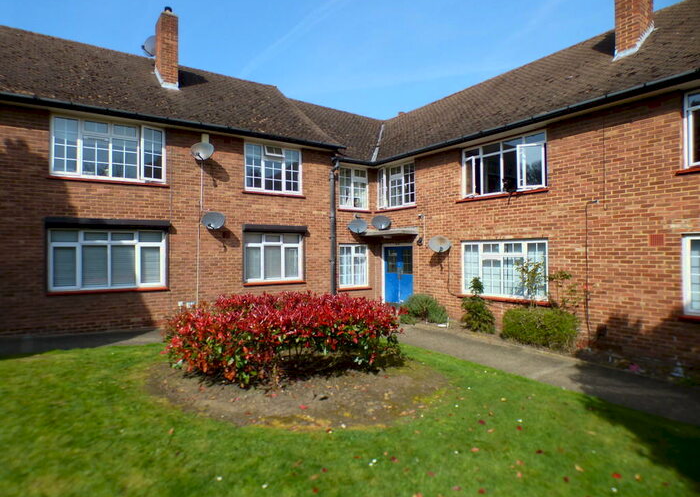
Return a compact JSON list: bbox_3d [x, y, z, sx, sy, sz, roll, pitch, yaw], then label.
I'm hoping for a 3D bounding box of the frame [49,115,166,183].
[{"bbox_3d":[-5.304,-2.172,9.005,2.206,1.290,0.100,0,0,-33],"label":"frame"}]

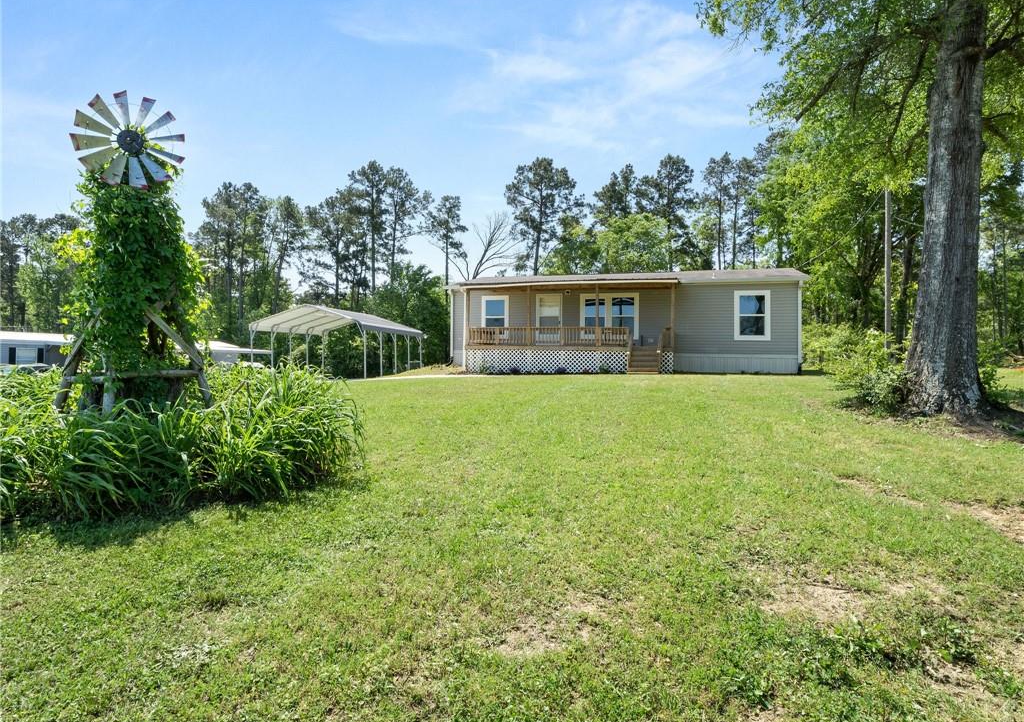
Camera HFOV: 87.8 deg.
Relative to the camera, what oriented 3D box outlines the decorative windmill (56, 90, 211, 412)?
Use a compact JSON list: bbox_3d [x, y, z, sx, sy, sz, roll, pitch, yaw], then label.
[{"bbox_3d":[-4.209,-0.885,5.934,1.450,4.176,1.400,0,2,-28],"label":"decorative windmill"}]

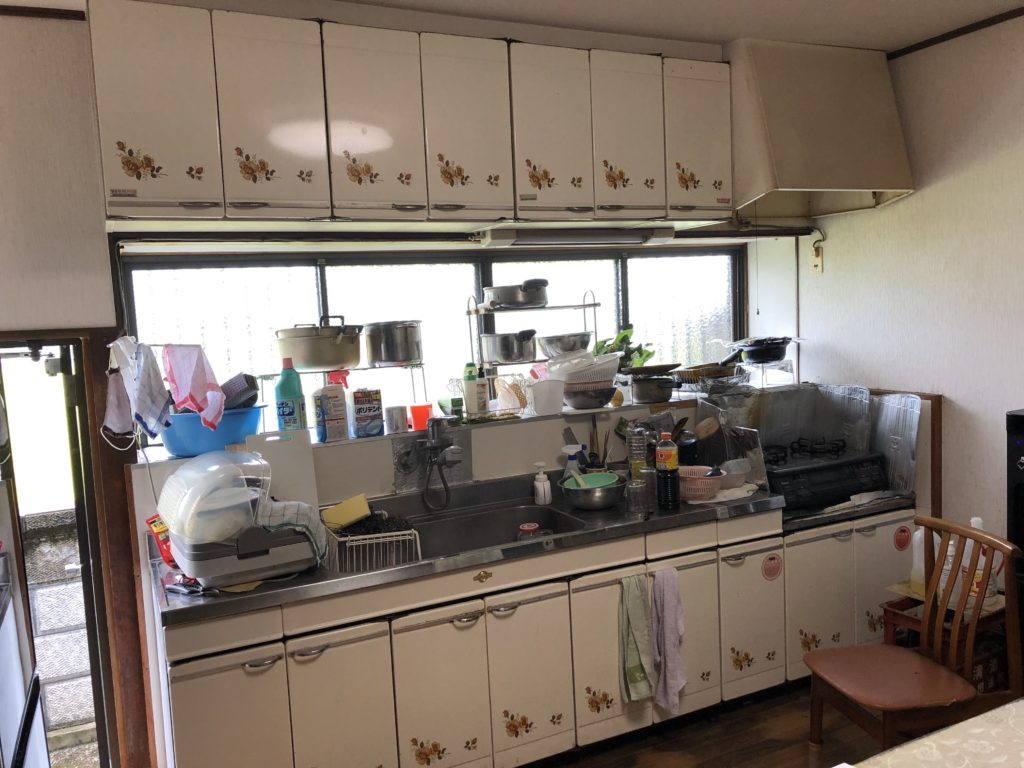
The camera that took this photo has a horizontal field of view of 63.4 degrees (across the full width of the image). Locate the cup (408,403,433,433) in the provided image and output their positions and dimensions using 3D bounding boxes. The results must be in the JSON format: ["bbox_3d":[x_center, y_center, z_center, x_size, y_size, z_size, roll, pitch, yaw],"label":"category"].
[{"bbox_3d":[-0.334,0.119,3.007,0.076,0.094,0.076,-3,5,0],"label":"cup"}]

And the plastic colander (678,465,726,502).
[{"bbox_3d":[0.676,0.367,3.038,0.213,0.092,0.213,-3,6,0],"label":"plastic colander"}]

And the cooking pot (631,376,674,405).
[{"bbox_3d":[0.598,0.023,3.535,0.170,0.102,0.170,-3,5,0],"label":"cooking pot"}]

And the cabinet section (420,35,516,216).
[{"bbox_3d":[-0.138,-0.806,2.614,0.298,0.554,0.025,-5,6,-25],"label":"cabinet section"}]

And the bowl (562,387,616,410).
[{"bbox_3d":[0.293,0.050,3.217,0.210,0.082,0.210,-3,6,0],"label":"bowl"}]

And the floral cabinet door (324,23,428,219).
[{"bbox_3d":[-0.411,-0.780,2.493,0.297,0.561,0.030,-5,6,-25],"label":"floral cabinet door"}]

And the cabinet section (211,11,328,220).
[{"bbox_3d":[-0.681,-0.756,2.365,0.297,0.561,0.030,-5,6,-25],"label":"cabinet section"}]

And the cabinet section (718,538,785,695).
[{"bbox_3d":[0.873,0.848,3.014,0.298,0.558,0.025,-5,6,-25],"label":"cabinet section"}]

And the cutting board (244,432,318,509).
[{"bbox_3d":[-0.741,0.341,2.692,0.200,0.365,0.015,-5,-11,-25],"label":"cutting board"}]

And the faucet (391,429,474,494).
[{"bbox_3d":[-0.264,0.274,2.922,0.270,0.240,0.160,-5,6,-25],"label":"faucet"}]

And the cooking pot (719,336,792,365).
[{"bbox_3d":[1.068,-0.143,3.674,0.350,0.100,0.207,-5,6,-25],"label":"cooking pot"}]

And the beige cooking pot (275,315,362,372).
[{"bbox_3d":[-0.687,-0.145,2.958,0.290,0.190,0.290,-5,6,-25],"label":"beige cooking pot"}]

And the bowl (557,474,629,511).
[{"bbox_3d":[0.295,0.395,3.010,0.253,0.092,0.253,-2,6,0],"label":"bowl"}]

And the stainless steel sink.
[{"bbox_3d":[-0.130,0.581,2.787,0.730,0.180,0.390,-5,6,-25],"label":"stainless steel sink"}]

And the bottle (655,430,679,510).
[{"bbox_3d":[0.553,0.304,2.925,0.080,0.268,0.080,-2,6,0],"label":"bottle"}]

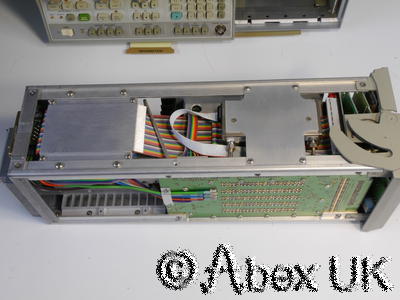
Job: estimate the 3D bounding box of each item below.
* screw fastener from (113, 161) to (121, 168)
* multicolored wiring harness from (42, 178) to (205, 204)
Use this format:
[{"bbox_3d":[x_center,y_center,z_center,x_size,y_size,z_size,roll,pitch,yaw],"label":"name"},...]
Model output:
[{"bbox_3d":[-0.081,0.014,0.469,0.007,0.003,0.007,-1,59,3],"label":"screw fastener"},{"bbox_3d":[-0.081,0.040,0.520,0.182,0.058,0.022,-1,59,3],"label":"multicolored wiring harness"}]

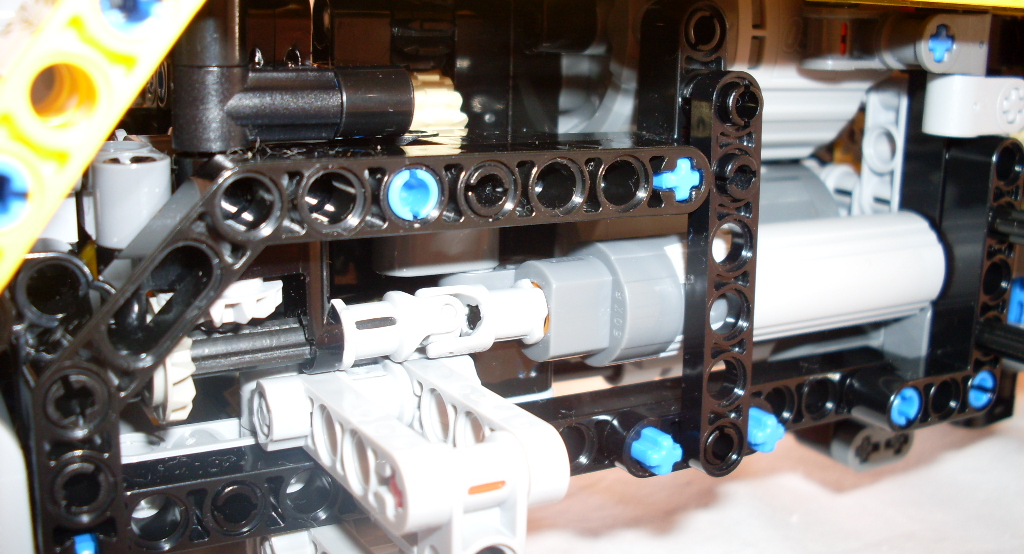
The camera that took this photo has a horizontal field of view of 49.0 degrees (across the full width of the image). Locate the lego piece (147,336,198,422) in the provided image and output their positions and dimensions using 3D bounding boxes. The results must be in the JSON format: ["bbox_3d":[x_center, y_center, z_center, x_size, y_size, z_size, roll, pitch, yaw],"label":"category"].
[{"bbox_3d":[-0.034,0.008,0.109,0.006,0.012,0.012,-6,13,-29],"label":"lego piece"}]

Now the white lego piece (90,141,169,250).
[{"bbox_3d":[-0.037,-0.008,0.109,0.007,0.010,0.007,-6,13,-29],"label":"white lego piece"}]

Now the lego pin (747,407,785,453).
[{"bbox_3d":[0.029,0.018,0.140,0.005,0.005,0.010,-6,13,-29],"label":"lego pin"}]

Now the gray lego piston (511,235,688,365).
[{"bbox_3d":[0.010,0.004,0.134,0.018,0.015,0.015,-6,13,-29],"label":"gray lego piston"}]

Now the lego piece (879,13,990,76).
[{"bbox_3d":[0.053,-0.030,0.143,0.015,0.007,0.008,-6,13,-29],"label":"lego piece"}]

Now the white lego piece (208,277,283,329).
[{"bbox_3d":[-0.028,0.002,0.112,0.012,0.005,0.012,-6,13,-29],"label":"white lego piece"}]

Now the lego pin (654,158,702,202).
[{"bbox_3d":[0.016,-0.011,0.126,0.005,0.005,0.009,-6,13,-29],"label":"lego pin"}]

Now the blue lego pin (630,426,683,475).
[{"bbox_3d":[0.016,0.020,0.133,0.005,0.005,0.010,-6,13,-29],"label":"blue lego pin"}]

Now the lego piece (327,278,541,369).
[{"bbox_3d":[-0.008,0.005,0.124,0.024,0.008,0.008,-6,13,-29],"label":"lego piece"}]

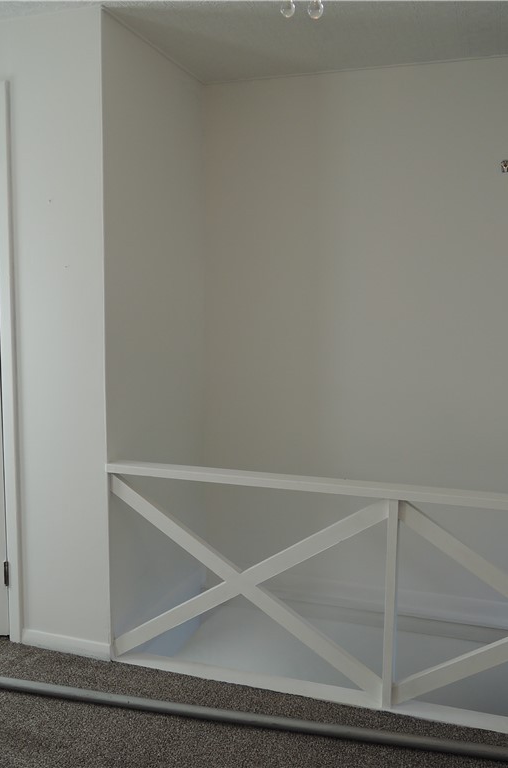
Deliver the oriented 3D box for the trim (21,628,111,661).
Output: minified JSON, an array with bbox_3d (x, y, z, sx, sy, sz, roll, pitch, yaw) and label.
[{"bbox_3d":[-0.711,0.989,2.690,0.379,0.062,0.016,3,7,18],"label":"trim"}]

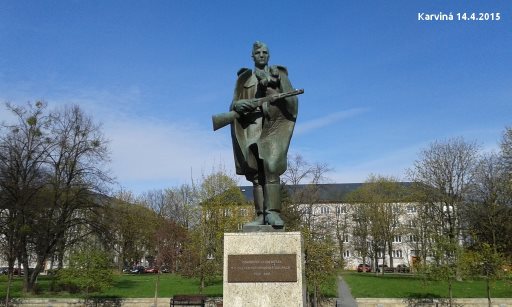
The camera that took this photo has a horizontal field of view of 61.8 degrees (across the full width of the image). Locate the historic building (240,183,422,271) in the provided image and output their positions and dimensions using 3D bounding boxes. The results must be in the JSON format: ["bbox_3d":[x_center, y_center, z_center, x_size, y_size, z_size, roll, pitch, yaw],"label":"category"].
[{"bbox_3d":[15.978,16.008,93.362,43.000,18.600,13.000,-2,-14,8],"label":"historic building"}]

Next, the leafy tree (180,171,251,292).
[{"bbox_3d":[-2.711,5.066,28.632,4.750,8.020,4.750,0,-14,0],"label":"leafy tree"}]

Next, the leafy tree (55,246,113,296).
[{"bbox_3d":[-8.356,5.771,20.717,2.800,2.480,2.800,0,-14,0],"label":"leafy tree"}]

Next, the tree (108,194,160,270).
[{"bbox_3d":[-19.586,12.886,68.946,8.510,12.640,8.510,0,-14,0],"label":"tree"}]

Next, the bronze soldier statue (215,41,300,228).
[{"bbox_3d":[0.024,-0.380,6.698,1.320,3.070,0.970,-1,-14,5],"label":"bronze soldier statue"}]

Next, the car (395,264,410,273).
[{"bbox_3d":[26.135,20.514,76.299,1.780,1.470,4.200,0,-14,0],"label":"car"}]

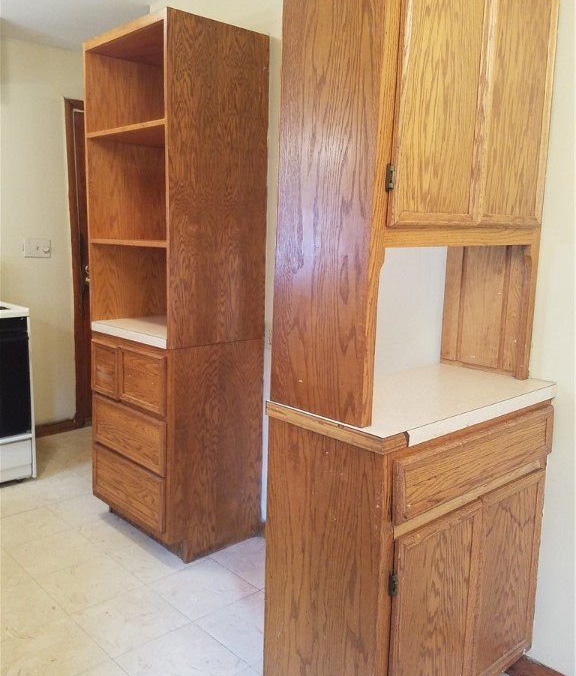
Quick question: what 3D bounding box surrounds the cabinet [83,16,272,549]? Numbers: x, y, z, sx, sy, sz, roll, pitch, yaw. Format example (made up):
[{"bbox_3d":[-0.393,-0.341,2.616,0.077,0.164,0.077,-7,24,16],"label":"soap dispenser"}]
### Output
[{"bbox_3d":[-0.502,-0.172,2.530,0.493,2.115,0.646,-6,11,-43],"label":"cabinet"}]

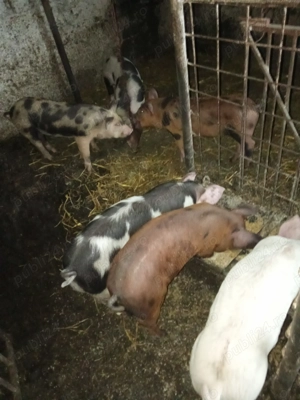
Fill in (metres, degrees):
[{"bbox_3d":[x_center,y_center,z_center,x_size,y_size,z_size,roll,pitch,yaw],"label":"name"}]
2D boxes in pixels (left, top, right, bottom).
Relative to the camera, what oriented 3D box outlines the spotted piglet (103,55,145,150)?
[{"bbox_3d":[-0.223,-0.829,2.701,0.258,0.456,0.930,-16,41,-4],"label":"spotted piglet"}]

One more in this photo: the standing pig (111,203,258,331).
[{"bbox_3d":[0.188,0.256,1.390,0.788,0.456,0.252,-31,45,-21],"label":"standing pig"}]

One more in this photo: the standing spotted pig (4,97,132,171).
[{"bbox_3d":[-0.574,-0.463,2.362,0.922,0.469,0.245,10,46,23],"label":"standing spotted pig"}]

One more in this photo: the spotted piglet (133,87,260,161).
[{"bbox_3d":[0.279,-0.458,2.153,0.831,0.476,0.238,4,44,17],"label":"spotted piglet"}]

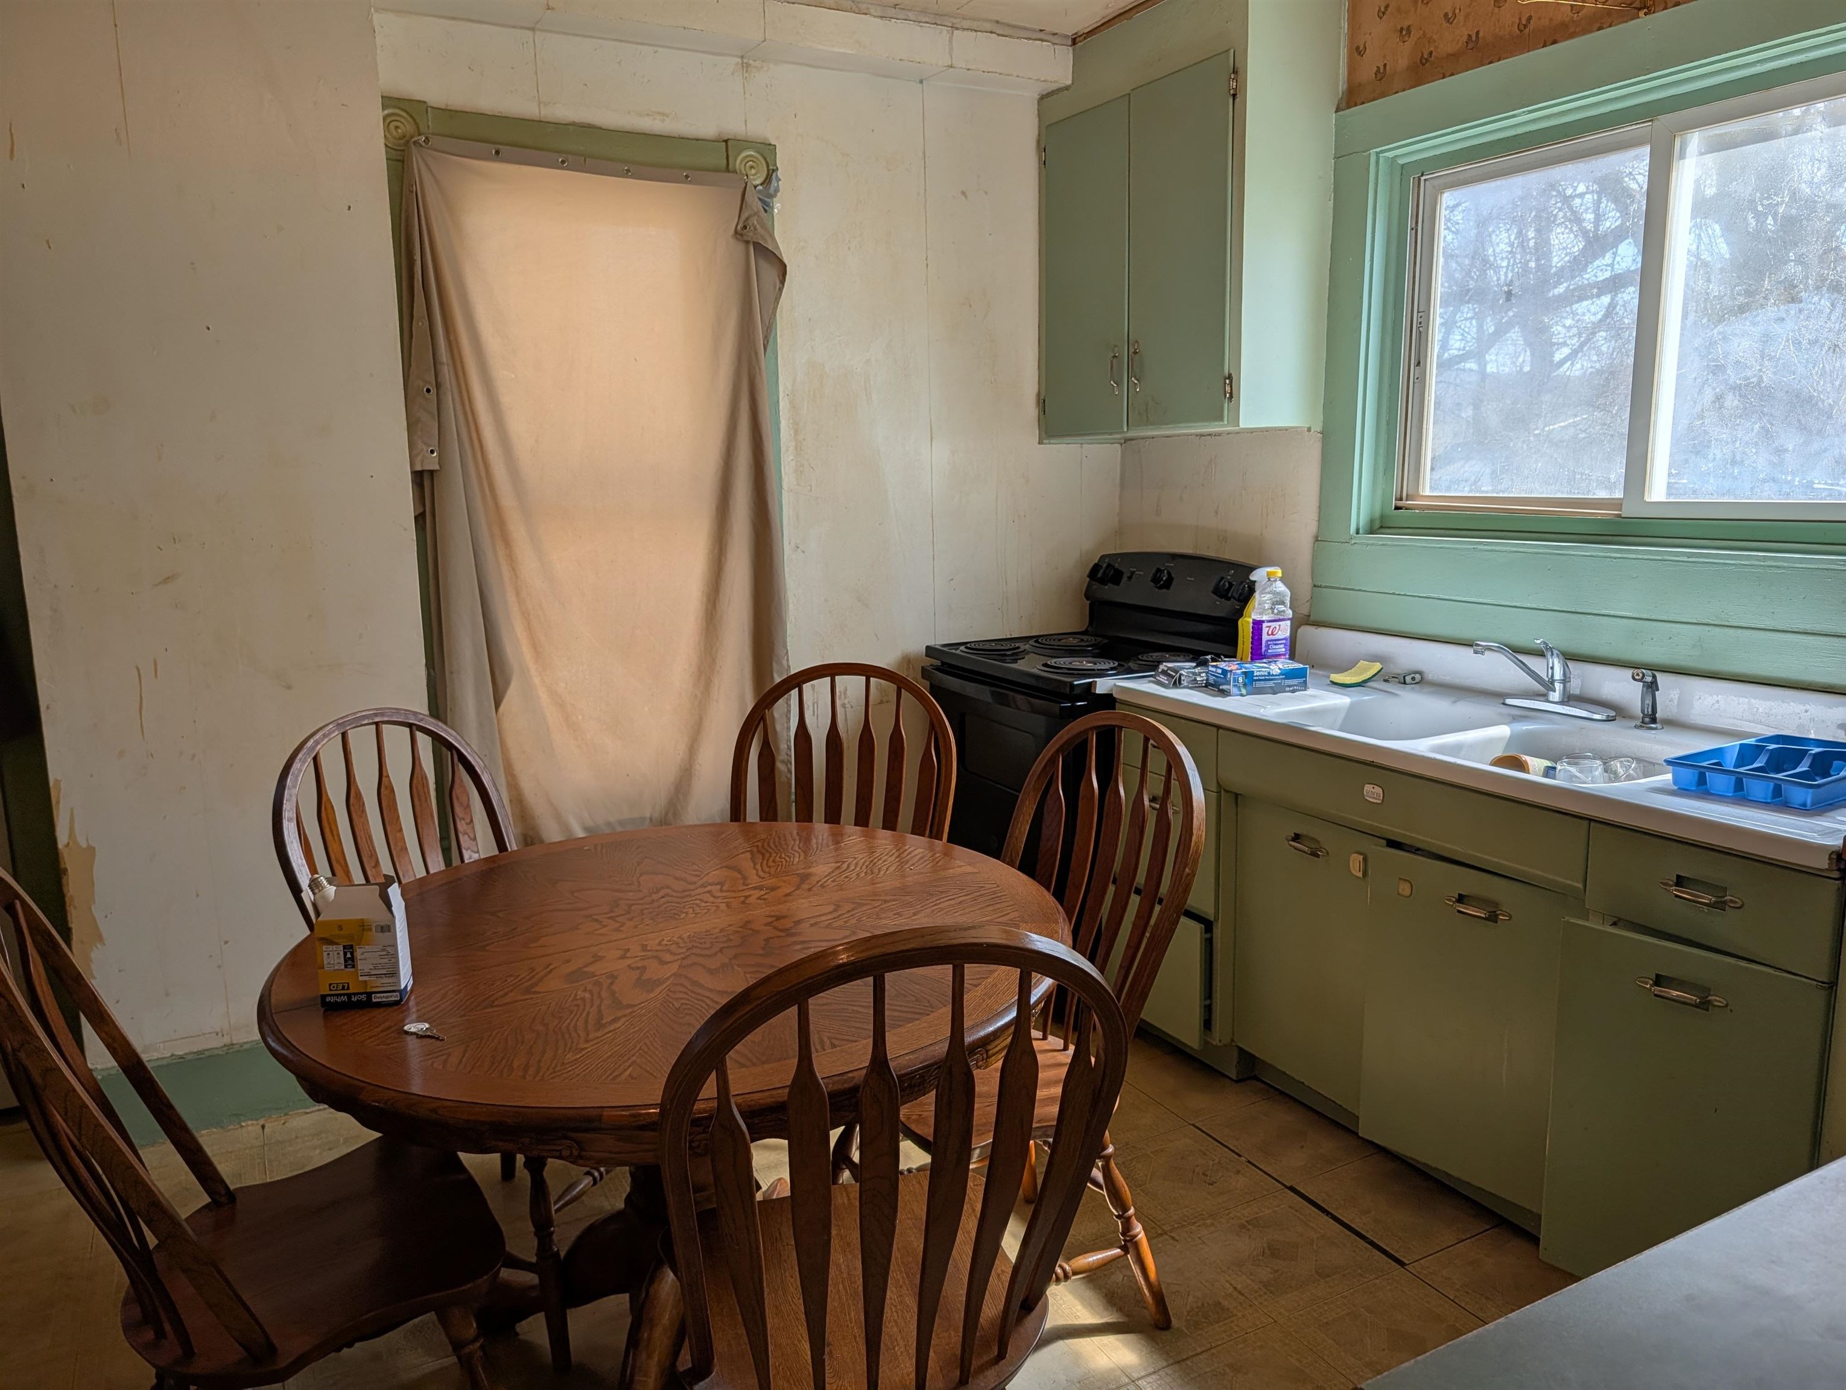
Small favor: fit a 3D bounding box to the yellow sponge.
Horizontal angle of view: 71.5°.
[{"bbox_3d":[1.105,-0.059,3.272,0.110,0.045,0.075,-7,12,-28],"label":"yellow sponge"}]

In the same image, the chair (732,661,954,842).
[{"bbox_3d":[-0.226,0.502,2.643,0.500,1.050,0.600,2,11,15],"label":"chair"}]

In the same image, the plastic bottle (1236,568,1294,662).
[{"bbox_3d":[0.902,-0.194,3.372,0.100,0.285,0.080,-5,11,-19],"label":"plastic bottle"}]

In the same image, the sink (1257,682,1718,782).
[{"bbox_3d":[1.171,0.160,2.696,0.490,0.190,0.840,-7,12,-28],"label":"sink"}]

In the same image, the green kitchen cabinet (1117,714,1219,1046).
[{"bbox_3d":[0.857,0.423,3.348,0.600,0.830,0.400,-7,12,-28],"label":"green kitchen cabinet"}]

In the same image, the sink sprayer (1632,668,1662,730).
[{"bbox_3d":[1.497,0.007,2.648,0.055,0.122,0.045,-6,11,-24],"label":"sink sprayer"}]

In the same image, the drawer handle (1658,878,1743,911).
[{"bbox_3d":[1.219,0.312,2.011,0.030,0.025,0.125,-7,12,-28],"label":"drawer handle"}]

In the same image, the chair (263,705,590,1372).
[{"bbox_3d":[-0.783,0.559,2.389,0.600,1.050,0.500,4,12,28],"label":"chair"}]

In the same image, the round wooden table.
[{"bbox_3d":[-0.373,0.741,2.153,1.235,0.762,1.235,-7,12,-28],"label":"round wooden table"}]

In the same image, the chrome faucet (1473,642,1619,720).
[{"bbox_3d":[1.331,-0.038,2.799,0.220,0.165,0.250,-6,11,-24],"label":"chrome faucet"}]

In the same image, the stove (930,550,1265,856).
[{"bbox_3d":[0.483,0.208,3.767,0.710,1.195,0.765,-7,12,-28],"label":"stove"}]

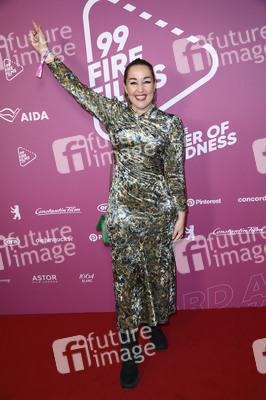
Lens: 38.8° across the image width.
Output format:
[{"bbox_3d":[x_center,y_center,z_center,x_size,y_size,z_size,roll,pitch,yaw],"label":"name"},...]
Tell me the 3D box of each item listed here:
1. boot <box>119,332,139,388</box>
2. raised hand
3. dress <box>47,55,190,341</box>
[{"bbox_3d":[-0.023,0.836,2.046,0.105,0.225,0.275,-4,13,3],"label":"boot"},{"bbox_3d":[-0.442,-0.756,1.774,0.088,0.168,0.080,-17,13,-3],"label":"raised hand"},{"bbox_3d":[-0.045,-0.011,1.968,0.680,1.460,0.410,-5,13,-2],"label":"dress"}]

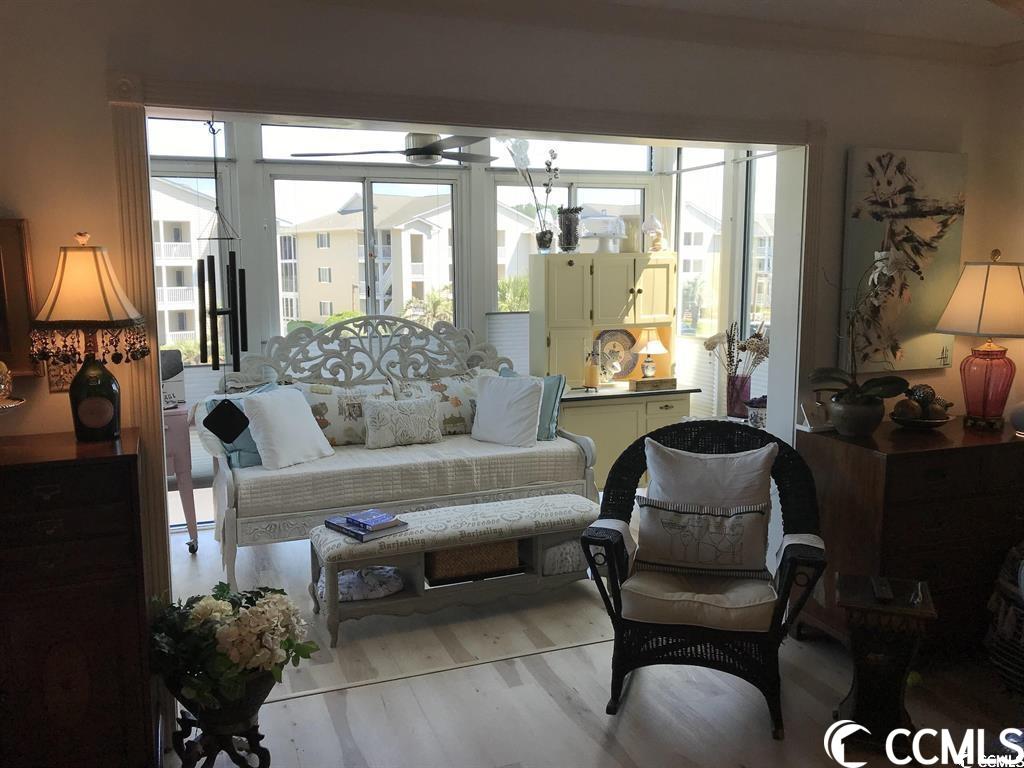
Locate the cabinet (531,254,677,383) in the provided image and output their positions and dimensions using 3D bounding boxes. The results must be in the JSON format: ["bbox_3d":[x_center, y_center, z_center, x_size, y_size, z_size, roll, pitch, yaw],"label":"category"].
[{"bbox_3d":[0.617,-0.434,5.602,0.970,0.870,0.280,-3,8,-21],"label":"cabinet"}]

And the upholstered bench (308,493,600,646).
[{"bbox_3d":[-0.270,0.851,3.954,1.305,0.460,0.430,-3,8,-21],"label":"upholstered bench"}]

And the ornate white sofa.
[{"bbox_3d":[-0.667,0.289,4.875,2.080,1.325,1.080,-3,8,-21],"label":"ornate white sofa"}]

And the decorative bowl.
[{"bbox_3d":[1.790,0.166,3.630,0.280,0.050,0.280,0,8,0],"label":"decorative bowl"}]

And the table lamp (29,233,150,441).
[{"bbox_3d":[-1.214,-0.137,2.386,0.350,0.600,0.350,-3,8,-21],"label":"table lamp"}]

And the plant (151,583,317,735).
[{"bbox_3d":[-0.814,0.802,2.421,0.460,0.430,0.440,-3,8,-21],"label":"plant"}]

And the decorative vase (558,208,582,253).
[{"bbox_3d":[0.378,-1.002,5.442,0.140,0.285,0.140,0,8,0],"label":"decorative vase"}]

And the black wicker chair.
[{"bbox_3d":[0.746,0.682,3.211,0.800,0.990,0.850,2,8,17],"label":"black wicker chair"}]

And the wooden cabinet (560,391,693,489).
[{"bbox_3d":[0.646,0.438,5.612,1.040,0.820,0.600,-3,8,-21],"label":"wooden cabinet"}]

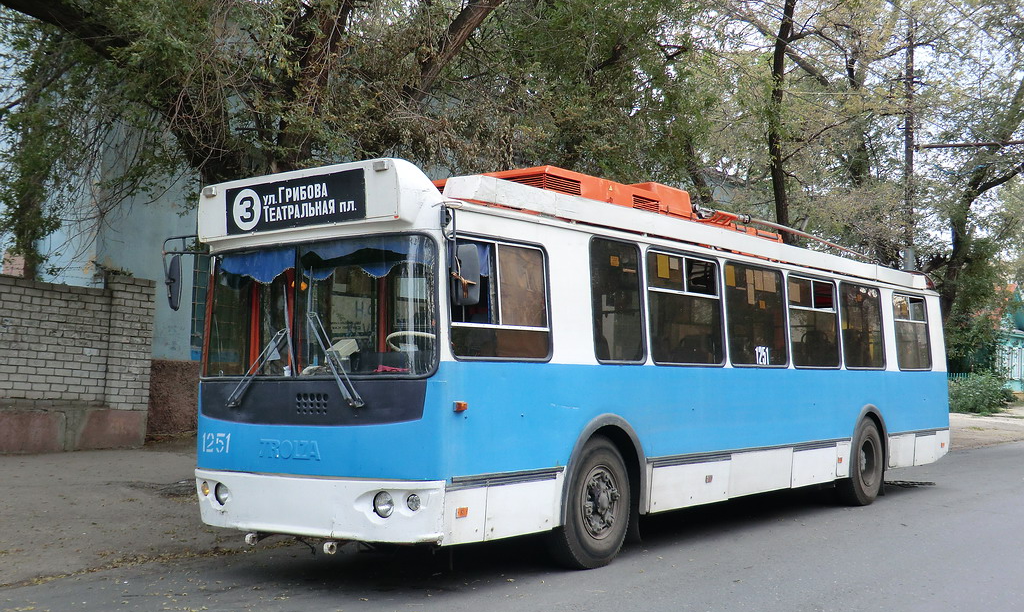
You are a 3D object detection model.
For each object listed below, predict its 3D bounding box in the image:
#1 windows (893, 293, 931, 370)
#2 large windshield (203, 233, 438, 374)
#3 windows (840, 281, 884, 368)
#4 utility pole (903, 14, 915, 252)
[{"bbox_3d":[5.372,0.363,15.865,0.061,0.995,1.391,-7,-7,36],"label":"windows"},{"bbox_3d":[-1.522,0.042,8.500,2.334,0.974,0.264,-3,-9,36],"label":"large windshield"},{"bbox_3d":[4.229,0.248,14.304,0.061,1.005,1.431,-7,-7,36],"label":"windows"},{"bbox_3d":[8.832,-1.735,26.429,0.244,9.956,0.244,-3,-5,36],"label":"utility pole"}]

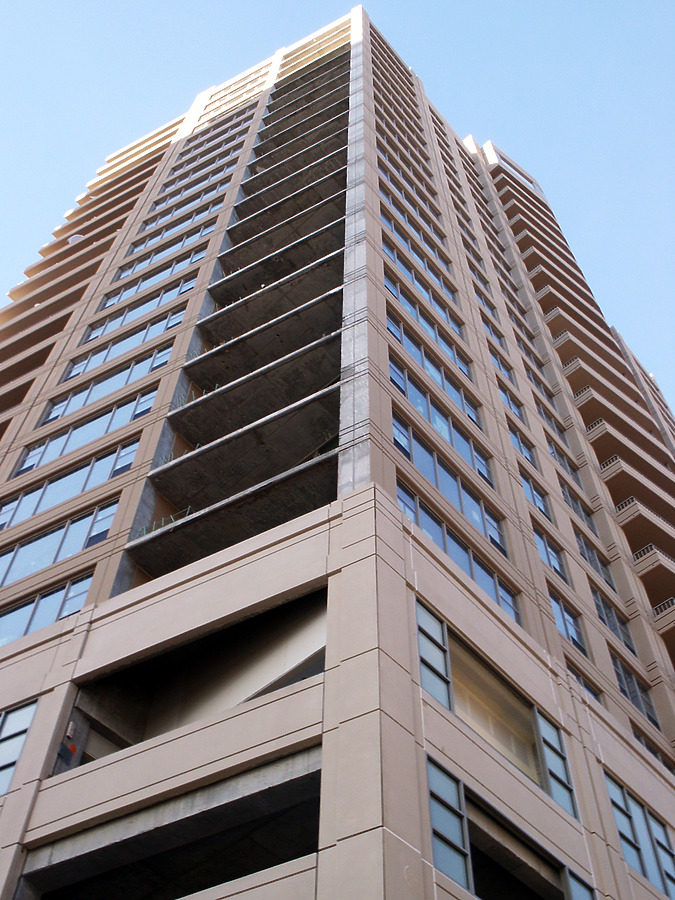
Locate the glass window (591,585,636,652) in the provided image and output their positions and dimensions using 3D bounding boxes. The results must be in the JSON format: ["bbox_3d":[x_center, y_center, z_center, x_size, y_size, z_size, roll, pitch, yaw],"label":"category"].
[{"bbox_3d":[8.380,5.221,31.816,0.200,1.900,2.420,-36,-66,21],"label":"glass window"}]

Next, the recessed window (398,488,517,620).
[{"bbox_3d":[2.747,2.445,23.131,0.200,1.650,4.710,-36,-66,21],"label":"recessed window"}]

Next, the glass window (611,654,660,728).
[{"bbox_3d":[8.319,6.801,29.208,0.200,1.900,2.400,-36,-66,21],"label":"glass window"}]

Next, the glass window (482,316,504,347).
[{"bbox_3d":[6.469,-4.858,43.523,0.200,1.750,1.800,-36,-66,21],"label":"glass window"}]

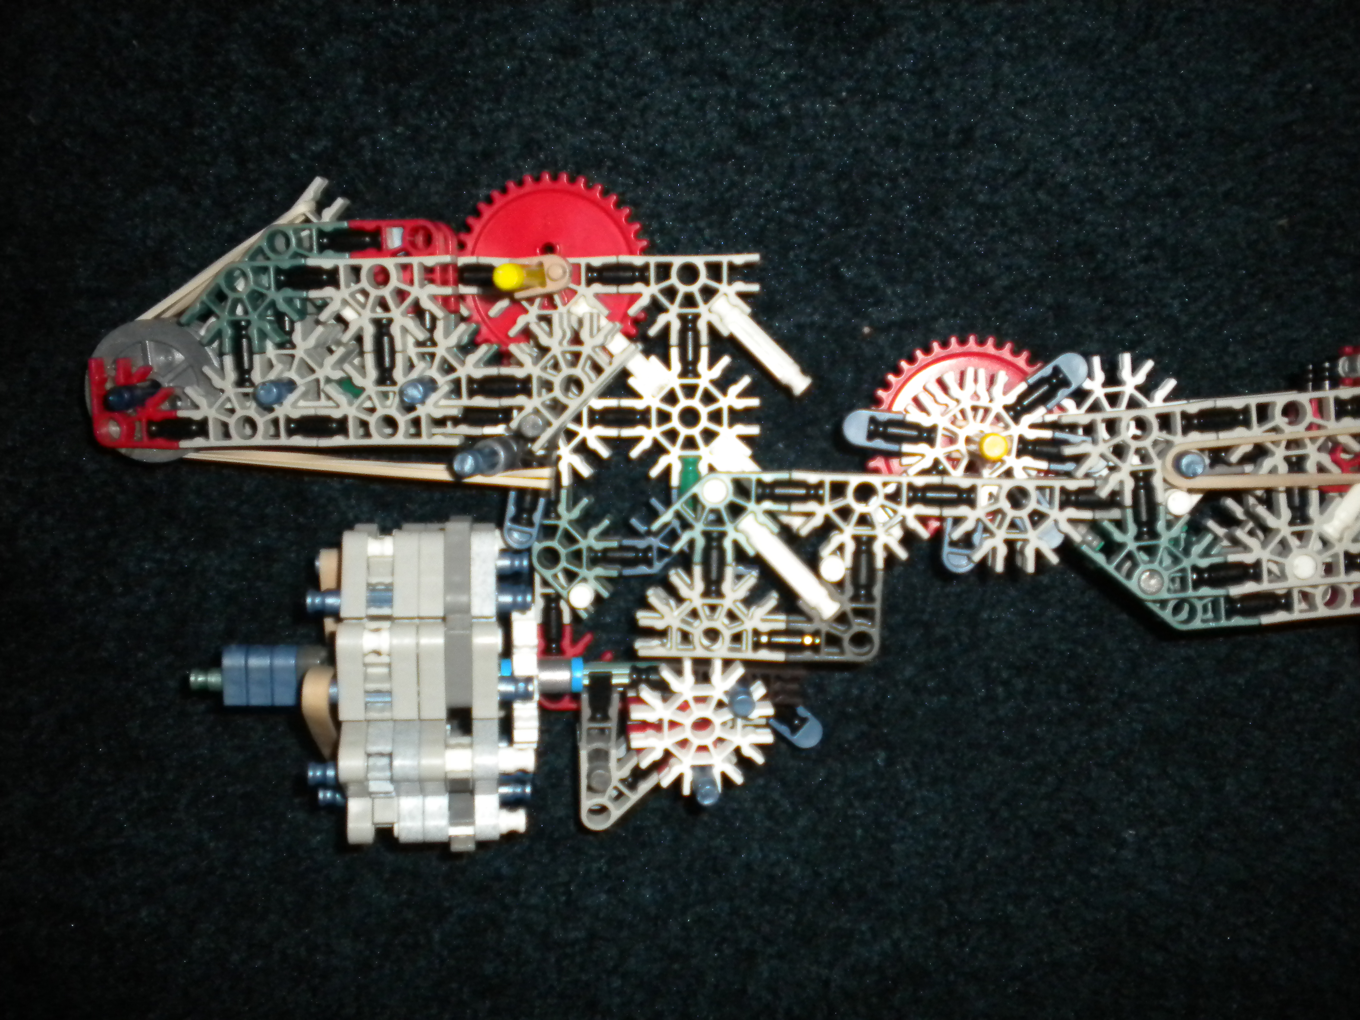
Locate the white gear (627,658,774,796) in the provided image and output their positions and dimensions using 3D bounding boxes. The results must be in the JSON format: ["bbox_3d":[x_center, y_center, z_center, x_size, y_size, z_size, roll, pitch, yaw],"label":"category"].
[{"bbox_3d":[0.005,0.056,0.354,0.037,0.007,0.037,0,99,2],"label":"white gear"}]

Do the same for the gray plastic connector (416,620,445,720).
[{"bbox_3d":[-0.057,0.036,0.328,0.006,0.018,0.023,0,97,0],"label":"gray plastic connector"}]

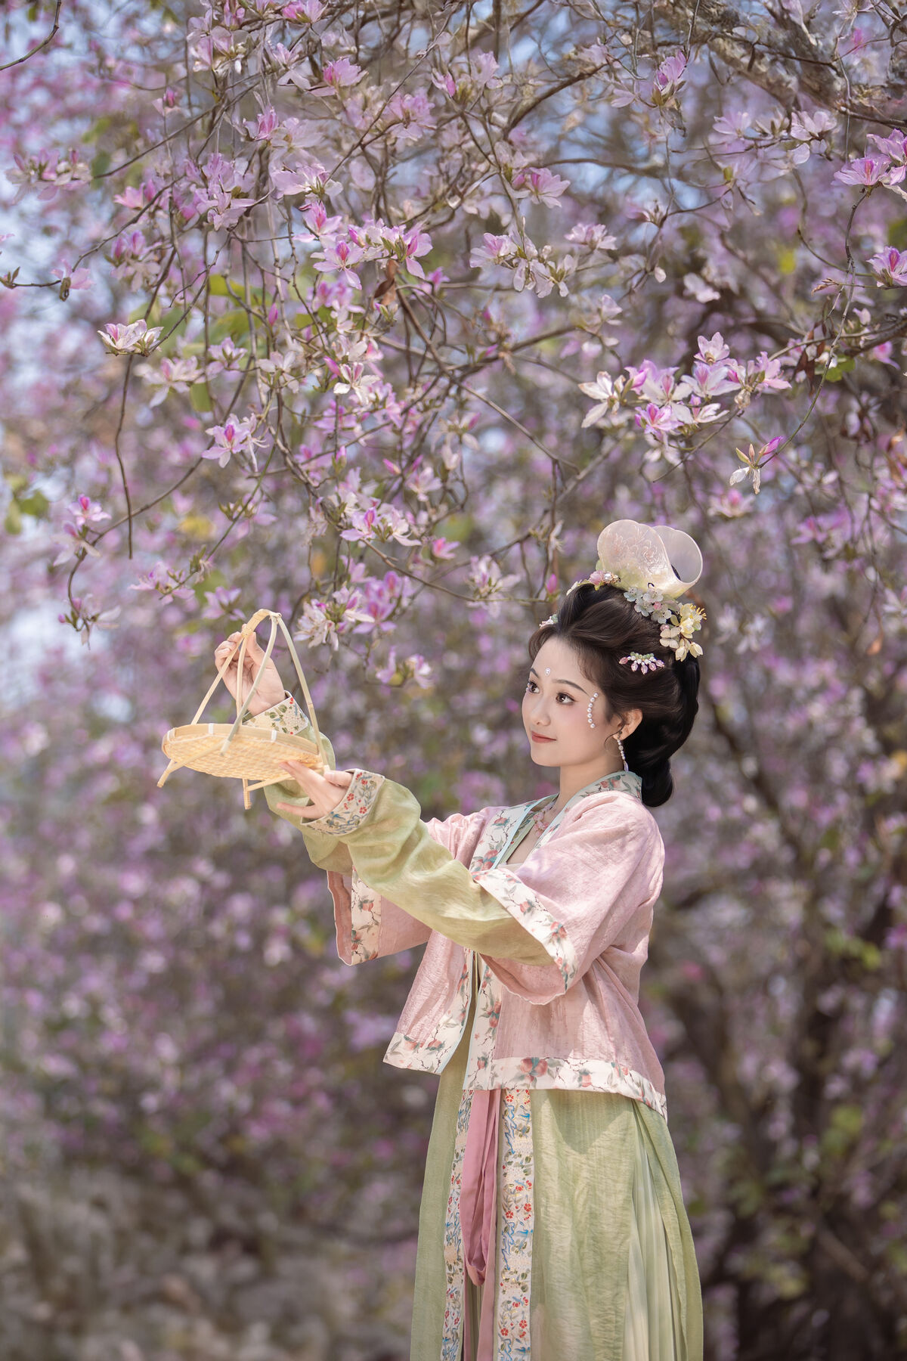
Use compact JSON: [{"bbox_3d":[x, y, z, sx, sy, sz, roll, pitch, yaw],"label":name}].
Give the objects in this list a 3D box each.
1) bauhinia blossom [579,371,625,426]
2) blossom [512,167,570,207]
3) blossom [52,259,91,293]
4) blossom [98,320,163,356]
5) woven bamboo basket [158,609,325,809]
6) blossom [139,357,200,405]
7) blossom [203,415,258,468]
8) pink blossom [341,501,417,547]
[{"bbox_3d":[0.227,-0.430,6.650,0.070,0.085,0.065,-1,-2,17],"label":"bauhinia blossom"},{"bbox_3d":[0.136,-0.772,6.800,0.090,0.061,0.075,0,-2,11],"label":"blossom"},{"bbox_3d":[-0.592,-0.628,6.750,0.061,0.053,0.055,0,-2,-11],"label":"blossom"},{"bbox_3d":[-0.492,-0.521,6.600,0.099,0.055,0.080,-1,-2,17],"label":"blossom"},{"bbox_3d":[-0.303,0.034,6.450,0.245,0.285,0.240,6,-16,6],"label":"woven bamboo basket"},{"bbox_3d":[-0.444,-0.469,6.800,0.100,0.078,0.075,0,-2,11],"label":"blossom"},{"bbox_3d":[-0.339,-0.362,6.600,0.084,0.081,0.065,0,-2,11],"label":"blossom"},{"bbox_3d":[-0.114,-0.239,6.650,0.120,0.067,0.080,0,-2,11],"label":"pink blossom"}]

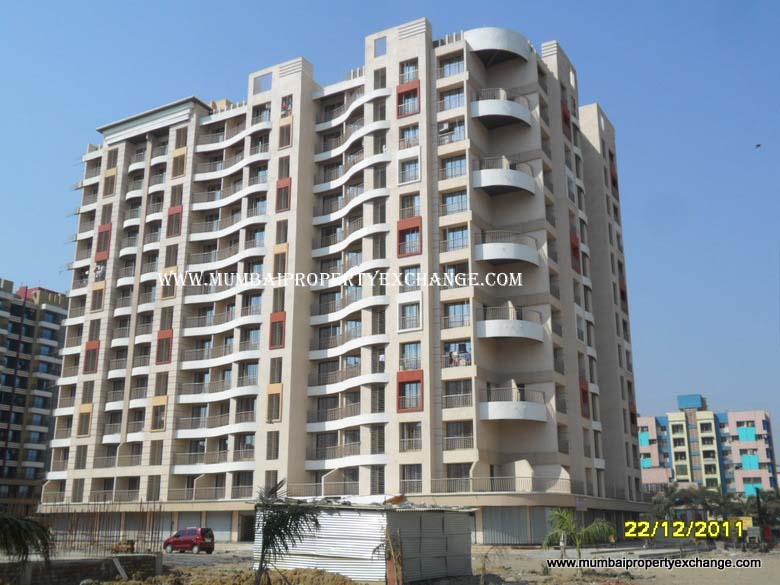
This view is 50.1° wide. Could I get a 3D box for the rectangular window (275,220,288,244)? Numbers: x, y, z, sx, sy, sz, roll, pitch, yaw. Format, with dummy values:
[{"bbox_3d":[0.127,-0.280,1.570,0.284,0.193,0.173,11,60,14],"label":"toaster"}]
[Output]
[{"bbox_3d":[-9.033,-5.046,70.006,1.221,2.085,0.203,-9,-19,28],"label":"rectangular window"}]

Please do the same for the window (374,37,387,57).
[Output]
[{"bbox_3d":[-0.746,-20.493,69.781,1.123,1.665,0.217,-9,-19,28],"label":"window"}]

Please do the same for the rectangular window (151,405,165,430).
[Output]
[{"bbox_3d":[-19.900,10.828,71.838,1.322,2.136,0.203,-9,-19,28],"label":"rectangular window"}]

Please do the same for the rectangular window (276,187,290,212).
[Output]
[{"bbox_3d":[-9.206,-8.028,72.055,1.240,2.140,0.180,-9,-19,28],"label":"rectangular window"}]

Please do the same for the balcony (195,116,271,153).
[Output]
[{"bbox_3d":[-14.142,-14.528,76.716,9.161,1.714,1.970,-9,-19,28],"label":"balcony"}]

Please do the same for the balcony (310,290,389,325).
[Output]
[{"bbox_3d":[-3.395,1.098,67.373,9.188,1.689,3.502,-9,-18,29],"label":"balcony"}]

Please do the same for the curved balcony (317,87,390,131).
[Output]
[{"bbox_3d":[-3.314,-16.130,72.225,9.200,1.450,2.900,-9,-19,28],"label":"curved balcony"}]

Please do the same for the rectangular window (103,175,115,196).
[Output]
[{"bbox_3d":[-27.982,-10.613,83.381,1.426,2.071,0.200,-9,-18,29],"label":"rectangular window"}]

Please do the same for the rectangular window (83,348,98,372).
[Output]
[{"bbox_3d":[-28.108,6.458,78.605,1.520,2.041,0.200,-9,-18,29],"label":"rectangular window"}]

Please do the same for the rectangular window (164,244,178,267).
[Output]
[{"bbox_3d":[-19.872,-3.291,76.142,1.418,2.068,0.197,-9,-19,28],"label":"rectangular window"}]

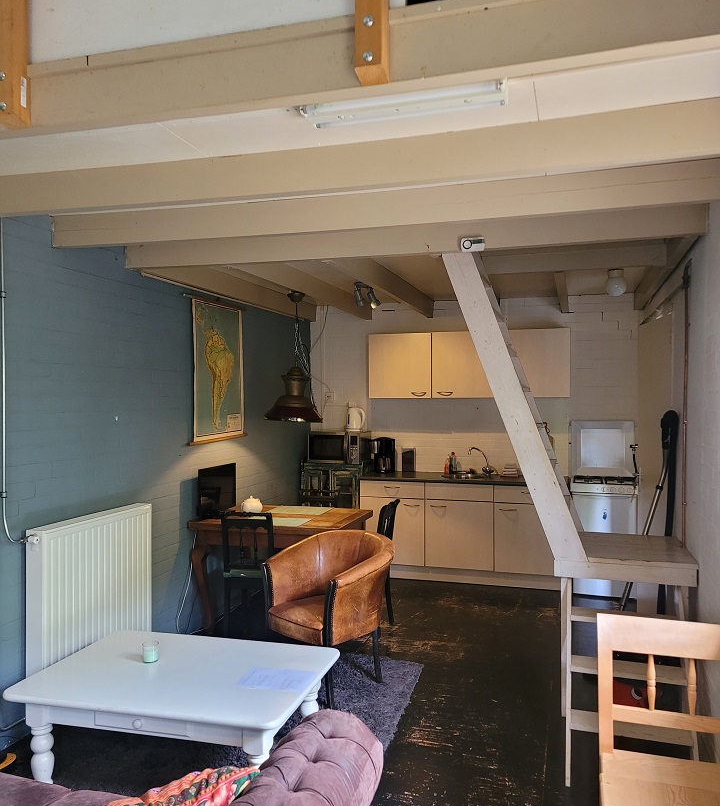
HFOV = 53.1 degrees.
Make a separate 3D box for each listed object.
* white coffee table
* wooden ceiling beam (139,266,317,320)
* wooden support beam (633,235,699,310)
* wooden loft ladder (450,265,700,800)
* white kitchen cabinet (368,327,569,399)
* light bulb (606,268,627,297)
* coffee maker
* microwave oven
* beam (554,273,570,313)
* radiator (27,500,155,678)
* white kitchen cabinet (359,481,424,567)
[{"bbox_3d":[-0.776,1.409,3.207,1.200,0.440,0.845,0,1,14],"label":"white coffee table"},{"bbox_3d":[-0.912,-0.888,5.805,0.073,0.164,3.090,0,1,17],"label":"wooden ceiling beam"},{"bbox_3d":[2.026,-0.878,4.922,0.078,0.157,3.090,0,1,17],"label":"wooden support beam"},{"bbox_3d":[1.022,0.393,3.696,1.300,2.470,1.300,0,1,16],"label":"wooden loft ladder"},{"bbox_3d":[0.997,-0.343,6.654,1.800,0.600,0.350,0,1,16],"label":"white kitchen cabinet"},{"bbox_3d":[1.839,-0.858,5.182,0.138,0.200,0.140,0,1,17],"label":"light bulb"},{"bbox_3d":[0.226,0.502,6.929,0.183,0.340,0.210,0,1,17],"label":"coffee maker"},{"bbox_3d":[-0.185,0.423,6.840,0.500,0.272,0.385,0,1,17],"label":"microwave oven"},{"bbox_3d":[1.543,-0.883,5.457,0.063,0.155,2.350,0,1,16],"label":"beam"},{"bbox_3d":[-1.431,1.042,3.897,0.095,0.850,0.920,0,1,17],"label":"radiator"},{"bbox_3d":[0.369,1.084,6.761,0.600,0.770,0.580,0,1,16],"label":"white kitchen cabinet"}]

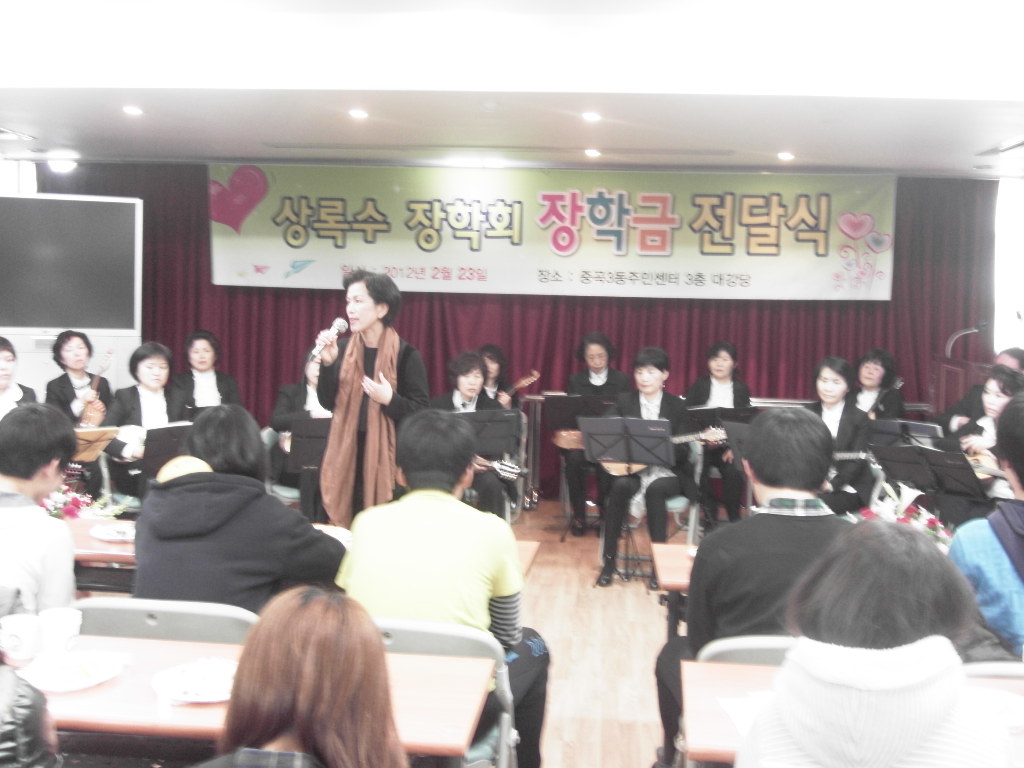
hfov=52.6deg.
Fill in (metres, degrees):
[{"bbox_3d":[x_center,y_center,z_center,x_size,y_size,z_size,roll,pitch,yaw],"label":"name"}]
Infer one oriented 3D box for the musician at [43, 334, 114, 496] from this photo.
[{"bbox_3d":[-2.566,0.308,6.082,0.520,1.230,0.720,-1,5,-20],"label":"musician"}]

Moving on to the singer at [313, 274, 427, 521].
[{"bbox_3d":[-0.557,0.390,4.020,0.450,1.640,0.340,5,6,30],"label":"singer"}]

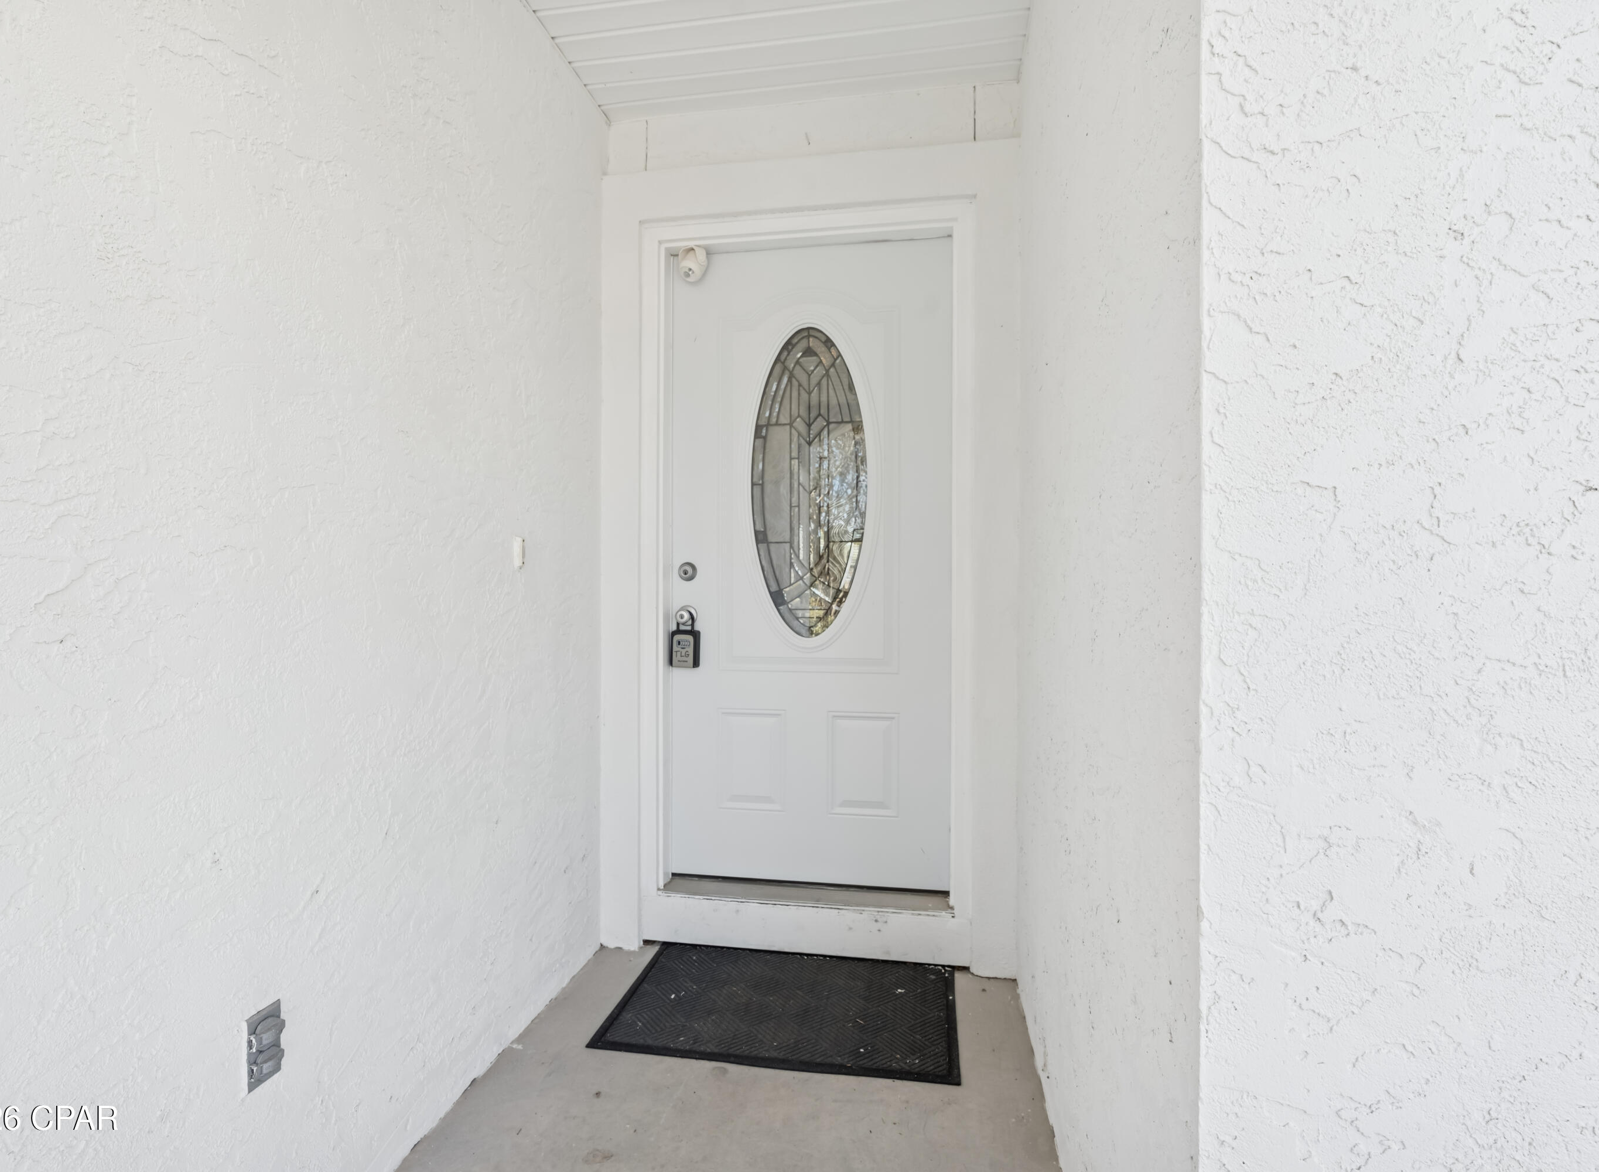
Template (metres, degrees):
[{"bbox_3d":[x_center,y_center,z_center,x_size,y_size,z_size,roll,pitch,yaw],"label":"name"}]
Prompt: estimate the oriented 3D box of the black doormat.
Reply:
[{"bbox_3d":[-0.030,1.124,2.127,0.905,0.012,0.575,0,1,9],"label":"black doormat"}]

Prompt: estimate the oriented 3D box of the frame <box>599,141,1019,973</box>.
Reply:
[{"bbox_3d":[0.017,-0.071,2.404,1.260,2.400,0.150,0,1,9],"label":"frame"}]

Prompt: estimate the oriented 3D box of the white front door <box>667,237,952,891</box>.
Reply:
[{"bbox_3d":[0.029,-0.063,2.488,0.905,2.030,0.045,0,1,9],"label":"white front door"}]

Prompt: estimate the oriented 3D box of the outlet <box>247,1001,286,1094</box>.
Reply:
[{"bbox_3d":[-0.811,0.704,1.193,0.025,0.114,0.067,0,1,9],"label":"outlet"}]

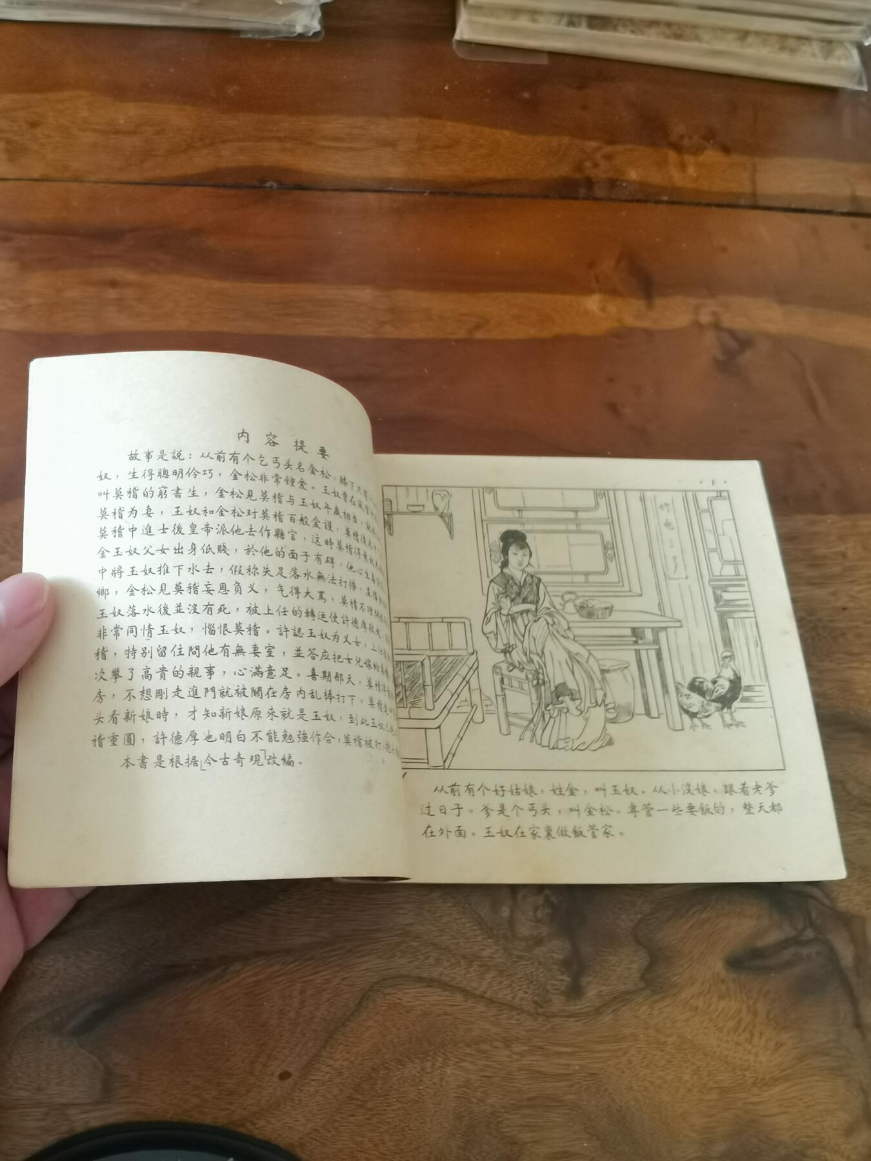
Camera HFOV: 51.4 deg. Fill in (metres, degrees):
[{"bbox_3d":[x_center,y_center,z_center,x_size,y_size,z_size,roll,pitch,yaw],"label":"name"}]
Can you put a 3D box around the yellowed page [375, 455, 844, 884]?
[{"bbox_3d":[0.046,0.019,0.254,0.118,0.009,0.122,0,67,-7],"label":"yellowed page"}]

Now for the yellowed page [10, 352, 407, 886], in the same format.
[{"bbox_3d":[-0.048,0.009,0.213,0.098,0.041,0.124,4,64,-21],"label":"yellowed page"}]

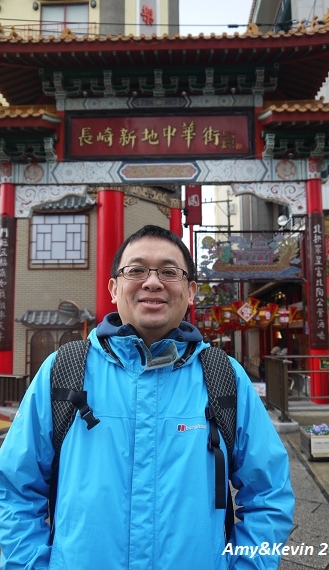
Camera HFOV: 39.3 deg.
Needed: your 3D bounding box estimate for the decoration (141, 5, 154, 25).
[{"bbox_3d":[-0.642,-10.198,17.396,0.700,0.780,0.120,5,-7,-44],"label":"decoration"}]

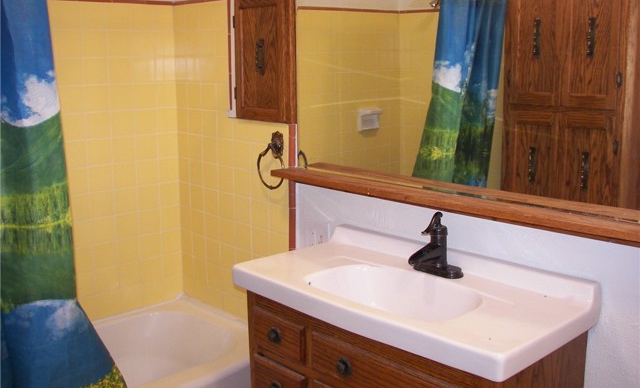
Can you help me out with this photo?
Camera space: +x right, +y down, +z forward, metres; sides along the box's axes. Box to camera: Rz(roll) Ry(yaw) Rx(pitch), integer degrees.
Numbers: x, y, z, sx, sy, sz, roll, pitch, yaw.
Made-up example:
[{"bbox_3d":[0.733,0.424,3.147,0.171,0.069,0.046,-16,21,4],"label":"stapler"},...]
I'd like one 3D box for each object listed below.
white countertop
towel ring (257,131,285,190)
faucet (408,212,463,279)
[{"bbox_3d":[0.215,0.255,1.867,0.486,0.117,0.920,-10,14,-43],"label":"white countertop"},{"bbox_3d":[-0.178,-0.129,2.505,0.058,0.218,0.165,-10,14,-43],"label":"towel ring"},{"bbox_3d":[0.312,0.149,1.941,0.150,0.178,0.158,-10,14,-43],"label":"faucet"}]

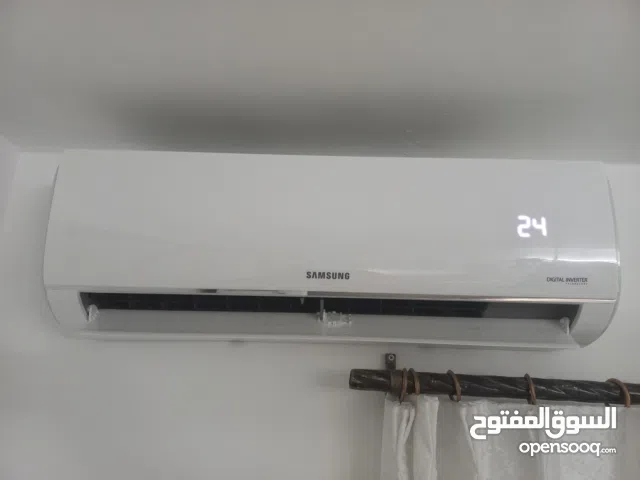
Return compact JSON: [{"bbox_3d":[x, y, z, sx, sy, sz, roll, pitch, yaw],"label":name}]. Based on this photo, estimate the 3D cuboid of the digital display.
[{"bbox_3d":[0.302,-0.019,0.660,0.043,0.034,0.008,1,-15,0],"label":"digital display"}]

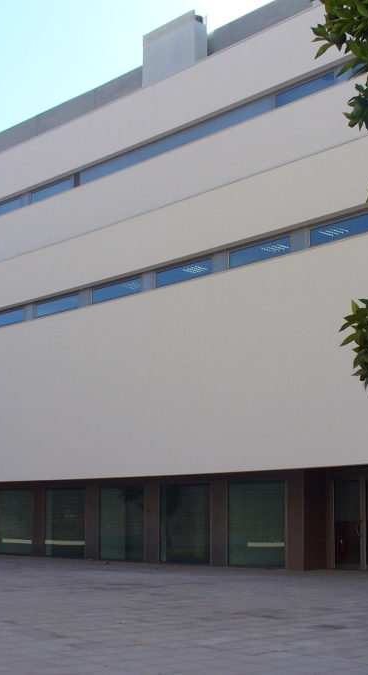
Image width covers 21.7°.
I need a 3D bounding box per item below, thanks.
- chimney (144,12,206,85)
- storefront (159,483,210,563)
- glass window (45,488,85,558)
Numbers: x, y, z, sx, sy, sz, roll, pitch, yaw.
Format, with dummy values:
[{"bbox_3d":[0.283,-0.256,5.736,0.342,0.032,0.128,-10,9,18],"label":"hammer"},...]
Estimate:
[{"bbox_3d":[-0.281,-8.505,28.716,0.495,1.850,2.336,9,-14,-43],"label":"chimney"},{"bbox_3d":[0.053,5.500,28.421,0.120,2.344,2.110,11,-15,-43],"label":"storefront"},{"bbox_3d":[-3.996,6.263,32.501,0.120,2.341,2.180,11,-15,-43],"label":"glass window"}]

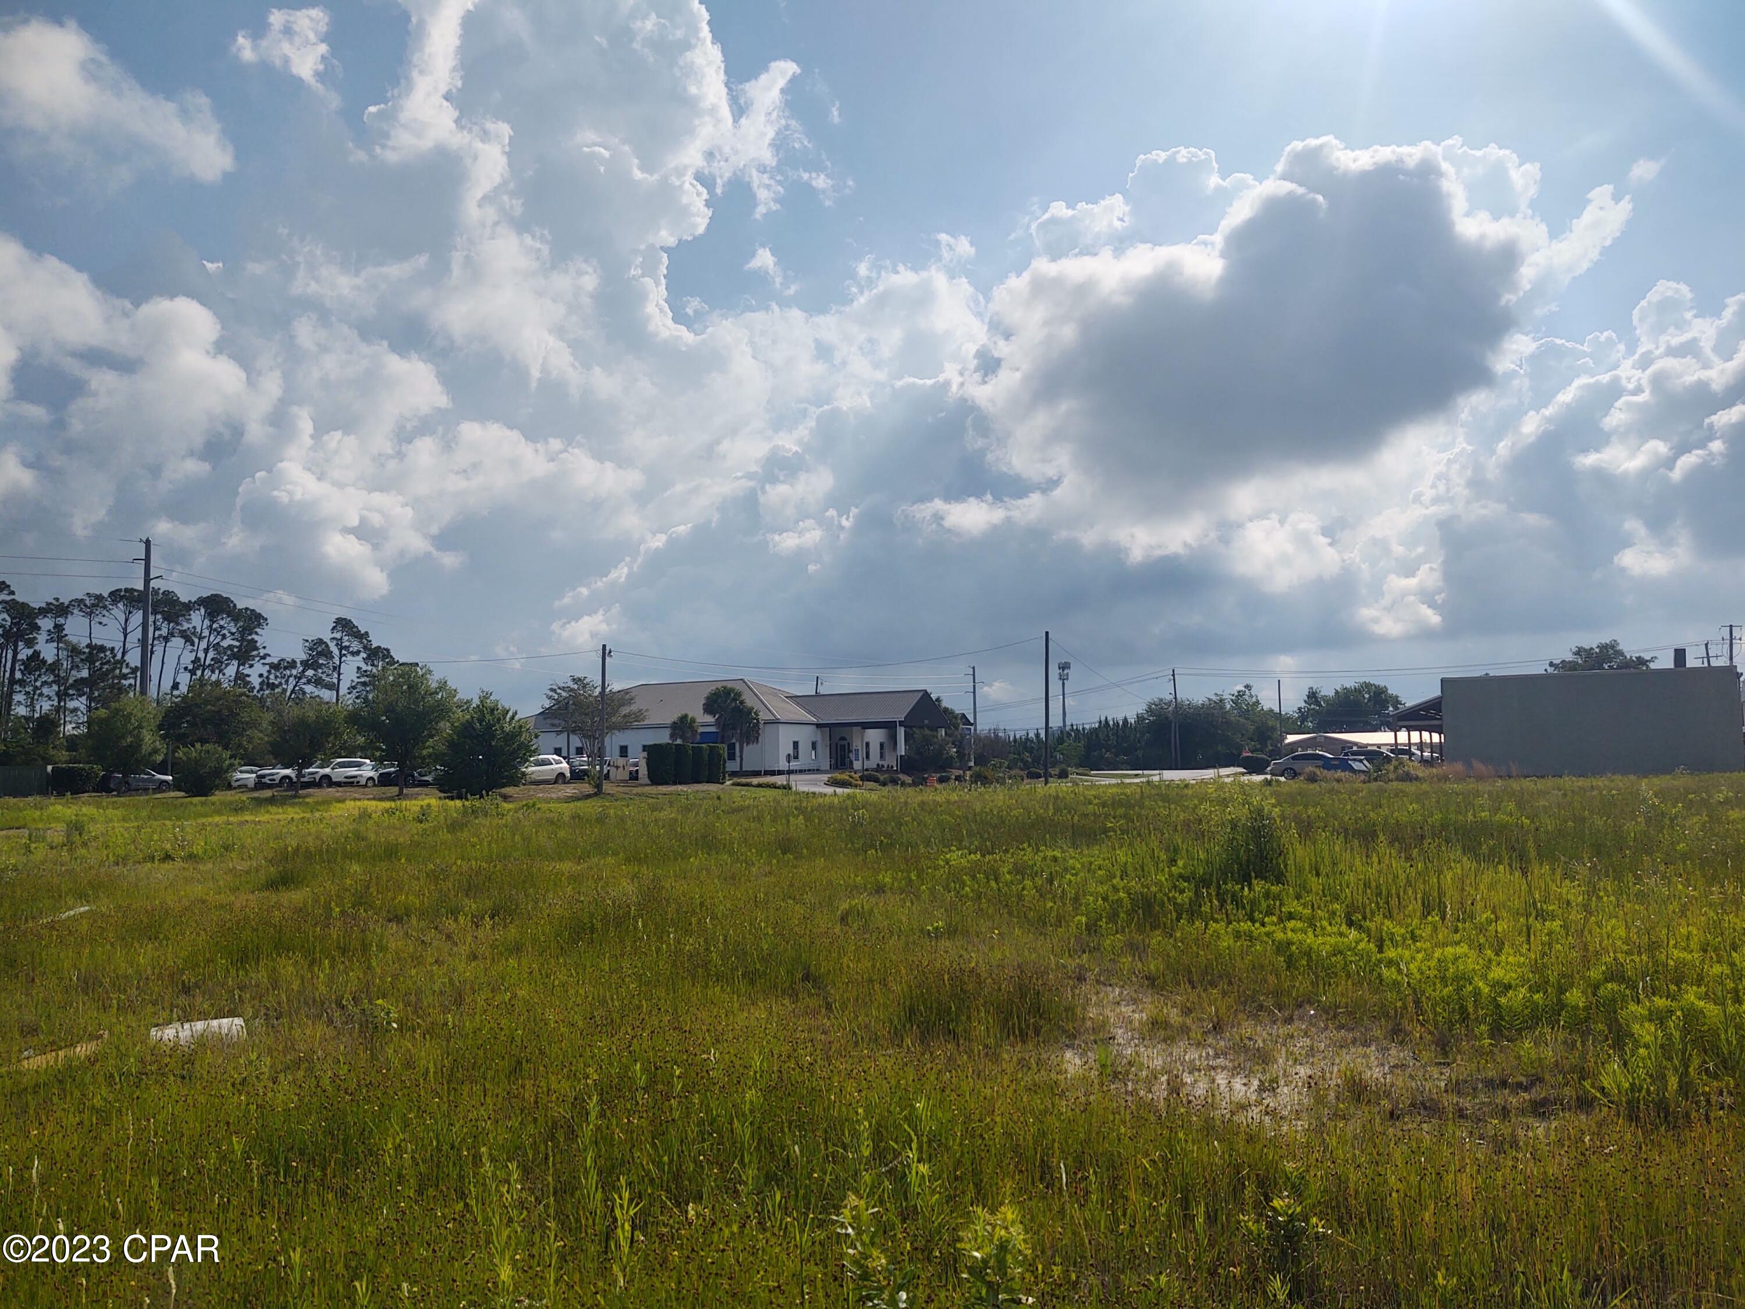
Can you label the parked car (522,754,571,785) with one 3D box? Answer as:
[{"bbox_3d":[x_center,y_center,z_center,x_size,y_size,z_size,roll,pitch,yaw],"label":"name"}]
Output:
[{"bbox_3d":[-20.398,6.881,81.300,1.880,1.740,4.700,-3,-5,30],"label":"parked car"}]

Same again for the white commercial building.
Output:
[{"bbox_3d":[-10.932,6.264,118.000,37.000,8.100,17.500,-3,-5,32],"label":"white commercial building"}]

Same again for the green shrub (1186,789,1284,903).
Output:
[{"bbox_3d":[3.919,2.040,14.600,1.030,1.220,1.000,-1,-4,0],"label":"green shrub"}]

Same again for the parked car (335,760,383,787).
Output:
[{"bbox_3d":[-30.019,7.269,82.000,1.780,1.460,4.500,-3,-5,27],"label":"parked car"}]

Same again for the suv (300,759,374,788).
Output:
[{"bbox_3d":[-32.154,7.145,82.000,1.850,1.720,4.650,-3,-5,28],"label":"suv"}]

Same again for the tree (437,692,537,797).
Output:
[{"bbox_3d":[-18.173,4.231,64.000,4.800,5.000,4.700,-1,-4,0],"label":"tree"}]

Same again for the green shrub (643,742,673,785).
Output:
[{"bbox_3d":[-12.227,6.289,78.000,1.600,2.350,1.600,-3,-5,30],"label":"green shrub"}]

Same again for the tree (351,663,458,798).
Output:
[{"bbox_3d":[-22.641,3.669,66.000,5.200,6.500,5.100,-1,-4,0],"label":"tree"}]

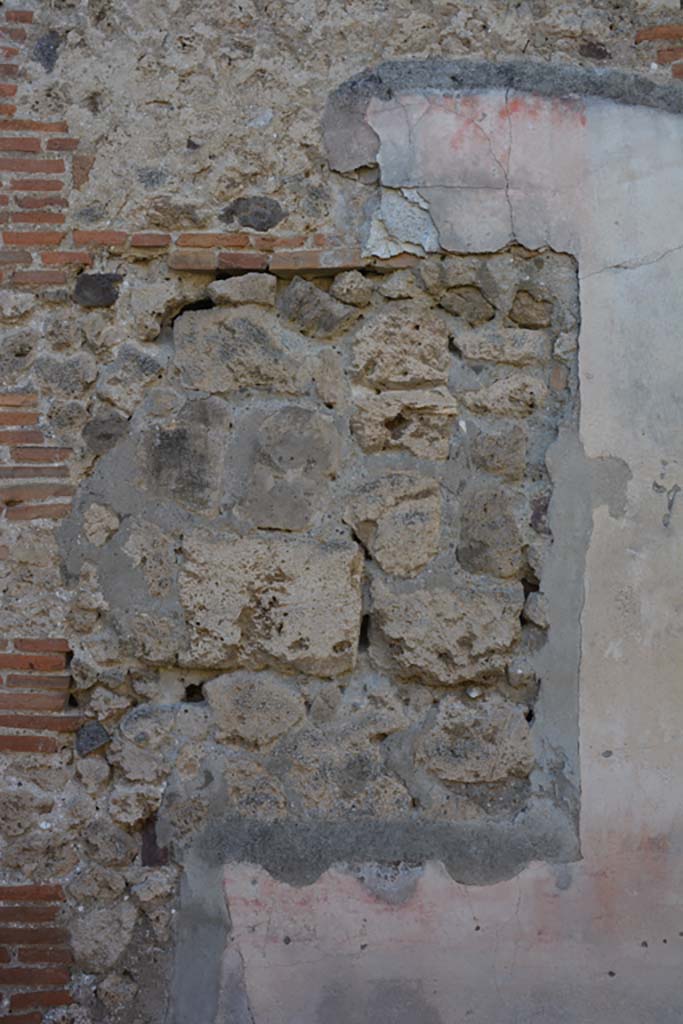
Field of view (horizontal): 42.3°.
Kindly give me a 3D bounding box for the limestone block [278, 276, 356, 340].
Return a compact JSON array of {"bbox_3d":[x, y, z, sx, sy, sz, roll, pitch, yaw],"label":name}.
[{"bbox_3d":[-0.072,-0.587,2.532,0.226,0.175,0.130,0,-2,0],"label":"limestone block"}]

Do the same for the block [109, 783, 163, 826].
[{"bbox_3d":[-0.569,0.808,2.436,0.148,0.120,0.100,0,-2,0],"label":"block"}]

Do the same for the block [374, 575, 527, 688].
[{"bbox_3d":[0.300,0.342,2.520,0.418,0.302,0.240,0,-2,0],"label":"block"}]

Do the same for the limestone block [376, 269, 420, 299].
[{"bbox_3d":[0.150,-0.599,2.360,0.111,0.068,0.080,0,0,0],"label":"limestone block"}]

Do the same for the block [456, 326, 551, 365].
[{"bbox_3d":[0.424,-0.436,2.375,0.241,0.094,0.130,0,0,0],"label":"block"}]

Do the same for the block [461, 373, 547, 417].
[{"bbox_3d":[0.424,-0.308,2.375,0.220,0.110,0.130,0,0,0],"label":"block"}]

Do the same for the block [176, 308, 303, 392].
[{"bbox_3d":[-0.267,-0.419,2.395,0.338,0.223,0.210,0,0,0],"label":"block"}]

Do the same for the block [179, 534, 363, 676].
[{"bbox_3d":[-0.203,0.268,2.527,0.504,0.389,0.270,0,-2,0],"label":"block"}]

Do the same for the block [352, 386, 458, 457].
[{"bbox_3d":[0.163,-0.231,2.365,0.274,0.181,0.170,0,0,0],"label":"block"}]

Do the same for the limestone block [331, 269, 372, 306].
[{"bbox_3d":[0.029,-0.636,2.511,0.119,0.102,0.085,0,-2,0],"label":"limestone block"}]

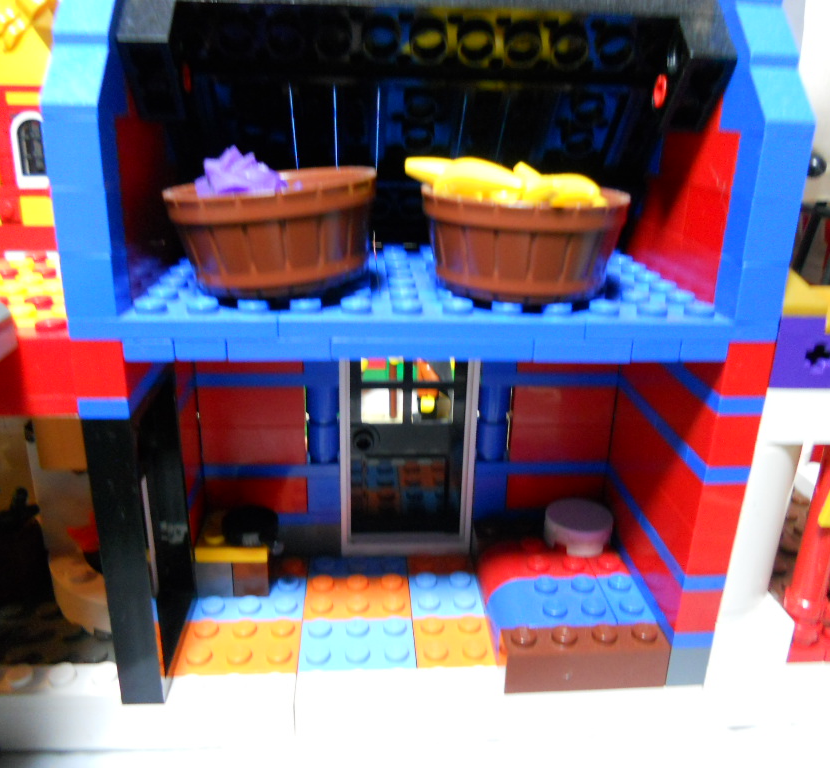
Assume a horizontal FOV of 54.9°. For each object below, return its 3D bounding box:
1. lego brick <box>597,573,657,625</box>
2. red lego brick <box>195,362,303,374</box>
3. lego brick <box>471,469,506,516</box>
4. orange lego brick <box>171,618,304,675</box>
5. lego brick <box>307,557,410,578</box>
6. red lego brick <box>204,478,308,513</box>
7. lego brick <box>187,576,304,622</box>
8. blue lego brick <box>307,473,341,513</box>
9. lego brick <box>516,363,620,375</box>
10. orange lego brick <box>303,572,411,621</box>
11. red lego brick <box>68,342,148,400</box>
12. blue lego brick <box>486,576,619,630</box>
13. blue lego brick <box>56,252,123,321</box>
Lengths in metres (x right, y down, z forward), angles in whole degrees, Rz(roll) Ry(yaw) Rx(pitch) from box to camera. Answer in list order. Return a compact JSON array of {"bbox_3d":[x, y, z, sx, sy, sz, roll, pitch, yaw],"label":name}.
[{"bbox_3d":[0.044,0.049,0.168,0.008,0.011,0.016,0,21,-4],"label":"lego brick"},{"bbox_3d":[-0.037,-0.009,0.179,0.024,0.010,0.008,0,21,-4],"label":"red lego brick"},{"bbox_3d":[0.018,0.025,0.194,0.008,0.010,0.008,0,21,-5],"label":"lego brick"},{"bbox_3d":[-0.036,0.057,0.165,0.024,0.011,0.016,0,21,-4],"label":"orange lego brick"},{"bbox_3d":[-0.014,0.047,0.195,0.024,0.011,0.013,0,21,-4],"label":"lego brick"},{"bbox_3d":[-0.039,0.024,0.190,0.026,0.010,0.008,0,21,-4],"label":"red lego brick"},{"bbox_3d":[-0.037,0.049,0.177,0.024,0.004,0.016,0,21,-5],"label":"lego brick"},{"bbox_3d":[-0.022,0.024,0.192,0.008,0.010,0.008,0,21,-4],"label":"blue lego brick"},{"bbox_3d":[0.035,-0.009,0.184,0.024,0.010,0.008,0,21,-4],"label":"lego brick"},{"bbox_3d":[-0.013,0.051,0.181,0.024,0.011,0.016,0,21,-4],"label":"orange lego brick"},{"bbox_3d":[-0.050,-0.005,0.131,0.008,0.010,0.016,0,21,-4],"label":"red lego brick"},{"bbox_3d":[0.028,0.048,0.166,0.024,0.011,0.016,0,21,-4],"label":"blue lego brick"},{"bbox_3d":[-0.049,-0.016,0.123,0.008,0.010,0.008,0,21,-4],"label":"blue lego brick"}]

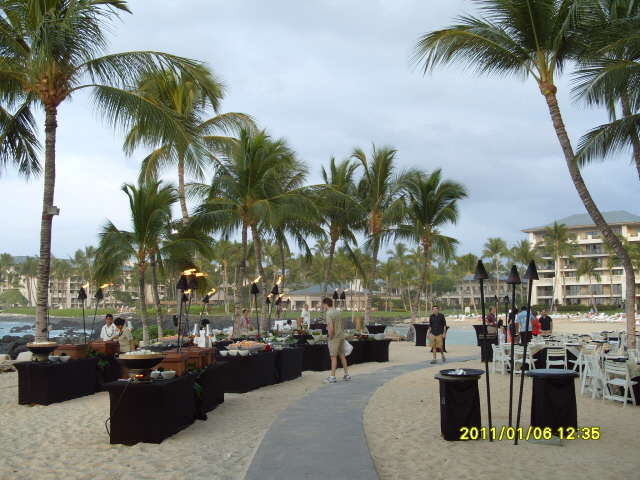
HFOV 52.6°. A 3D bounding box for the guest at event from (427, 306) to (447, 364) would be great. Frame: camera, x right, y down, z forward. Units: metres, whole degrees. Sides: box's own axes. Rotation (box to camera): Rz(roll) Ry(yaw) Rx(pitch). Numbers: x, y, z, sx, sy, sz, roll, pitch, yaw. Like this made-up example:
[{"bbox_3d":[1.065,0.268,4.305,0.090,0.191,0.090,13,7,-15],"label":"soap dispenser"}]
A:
[{"bbox_3d":[3.494,2.834,19.408,0.580,1.750,0.450,-2,-6,14],"label":"guest at event"}]

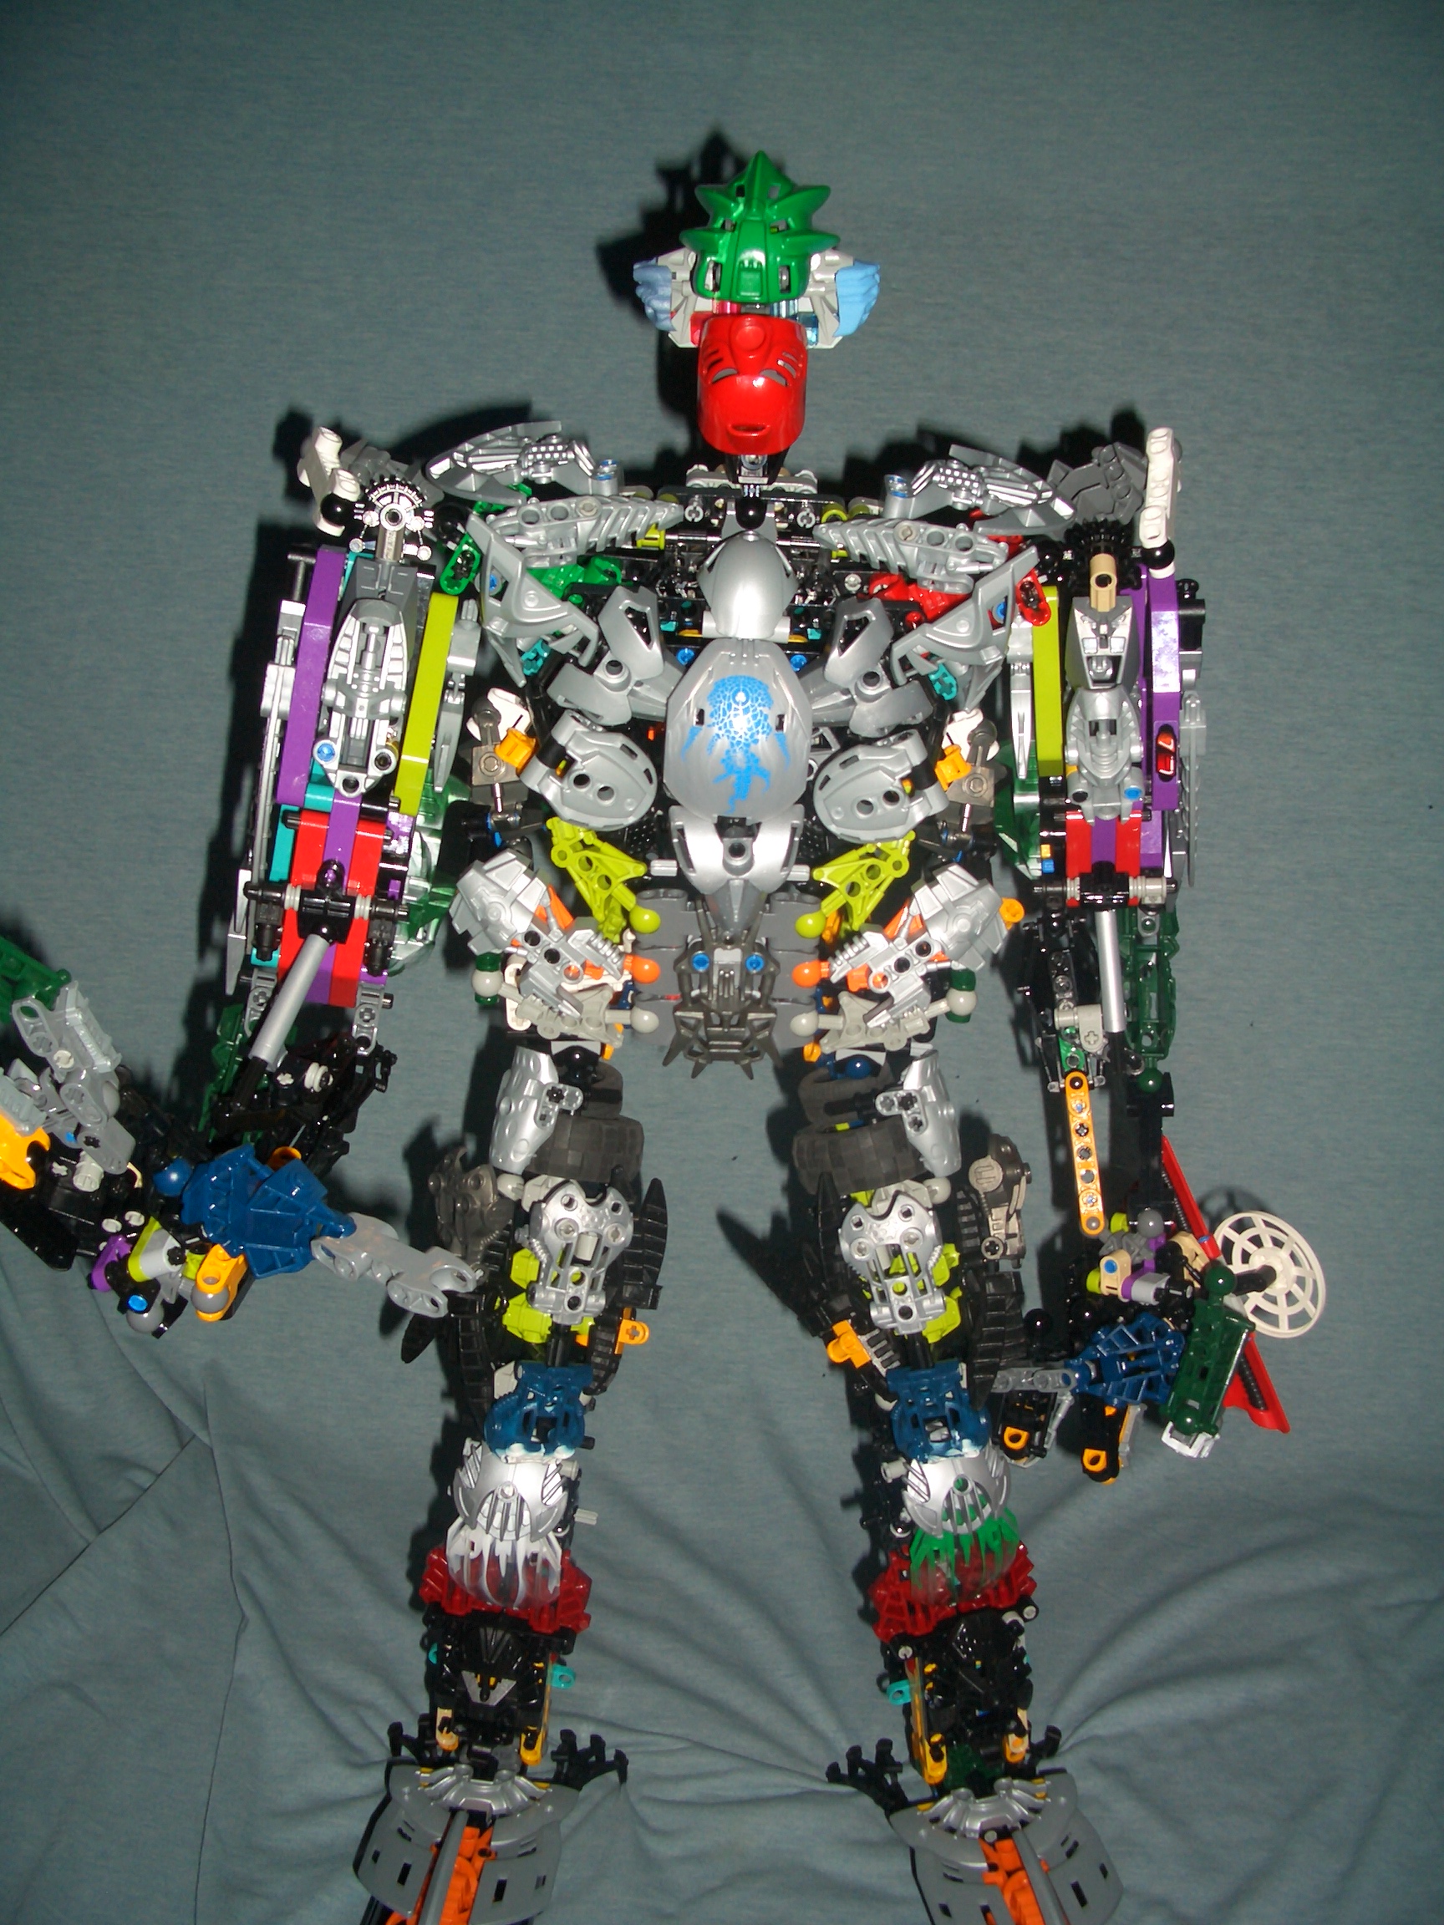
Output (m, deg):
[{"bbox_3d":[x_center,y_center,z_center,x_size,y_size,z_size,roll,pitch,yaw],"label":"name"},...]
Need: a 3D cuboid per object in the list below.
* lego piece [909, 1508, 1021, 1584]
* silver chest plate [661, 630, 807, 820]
[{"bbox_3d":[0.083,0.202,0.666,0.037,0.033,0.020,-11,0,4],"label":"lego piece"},{"bbox_3d":[0.004,-0.064,0.532,0.040,0.050,0.026,2,10,0],"label":"silver chest plate"}]

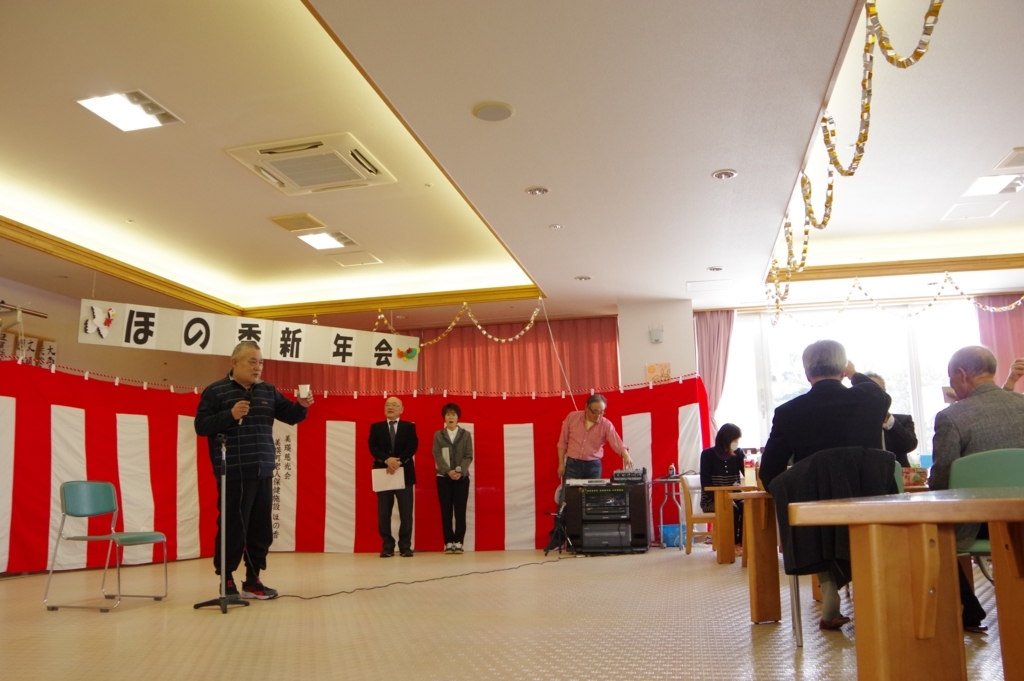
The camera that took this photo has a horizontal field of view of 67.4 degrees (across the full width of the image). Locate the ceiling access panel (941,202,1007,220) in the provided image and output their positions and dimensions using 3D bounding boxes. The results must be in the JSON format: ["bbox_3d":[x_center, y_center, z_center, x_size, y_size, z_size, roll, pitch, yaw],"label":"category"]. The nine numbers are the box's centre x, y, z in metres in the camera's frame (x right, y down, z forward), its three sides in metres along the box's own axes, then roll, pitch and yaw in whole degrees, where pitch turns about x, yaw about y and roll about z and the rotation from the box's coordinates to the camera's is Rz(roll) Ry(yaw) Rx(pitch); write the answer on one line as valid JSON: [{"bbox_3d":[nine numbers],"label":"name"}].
[{"bbox_3d":[4.255,-1.201,7.059,0.450,0.040,0.450,-3,-11,13],"label":"ceiling access panel"}]

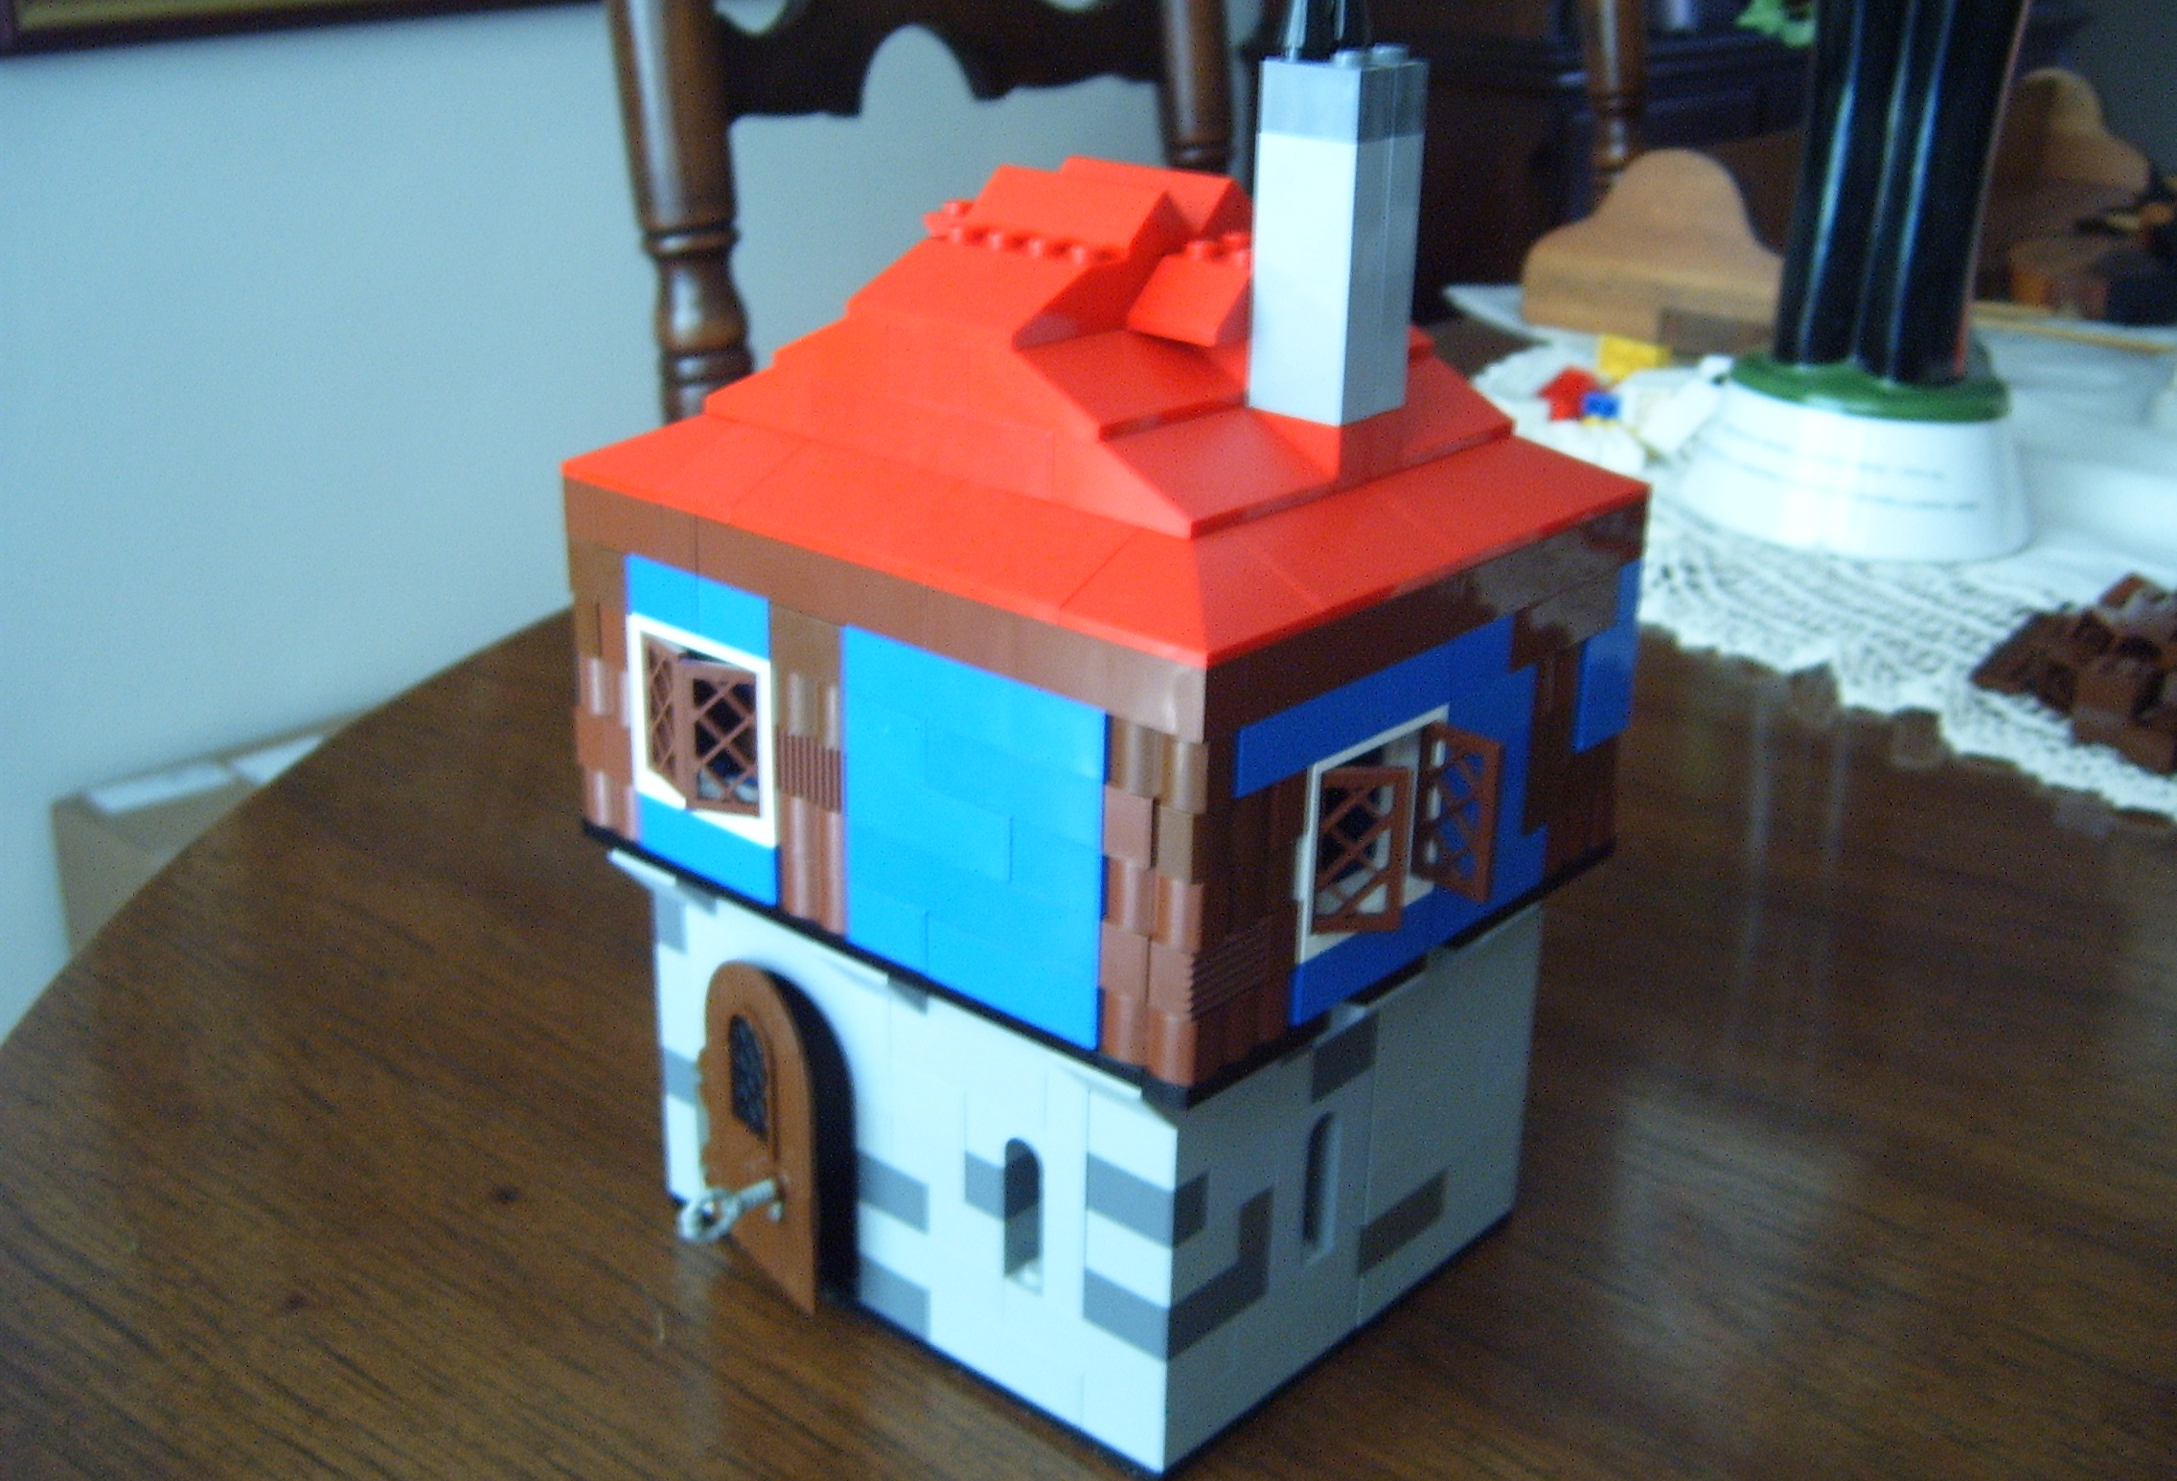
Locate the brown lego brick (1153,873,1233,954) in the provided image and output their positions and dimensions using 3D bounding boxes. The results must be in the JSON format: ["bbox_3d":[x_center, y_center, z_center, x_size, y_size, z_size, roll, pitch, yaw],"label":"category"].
[{"bbox_3d":[0.013,0.021,0.300,0.008,0.010,0.008,19,27,37],"label":"brown lego brick"}]

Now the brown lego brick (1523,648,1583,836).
[{"bbox_3d":[0.069,-0.001,0.359,0.008,0.029,0.016,19,27,37],"label":"brown lego brick"}]

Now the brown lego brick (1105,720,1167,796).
[{"bbox_3d":[0.008,0.001,0.300,0.008,0.010,0.008,19,27,37],"label":"brown lego brick"}]

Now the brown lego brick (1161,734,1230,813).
[{"bbox_3d":[0.014,0.003,0.295,0.008,0.010,0.008,19,27,37],"label":"brown lego brick"}]

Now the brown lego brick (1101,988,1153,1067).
[{"bbox_3d":[0.007,0.037,0.312,0.008,0.010,0.008,19,27,37],"label":"brown lego brick"}]

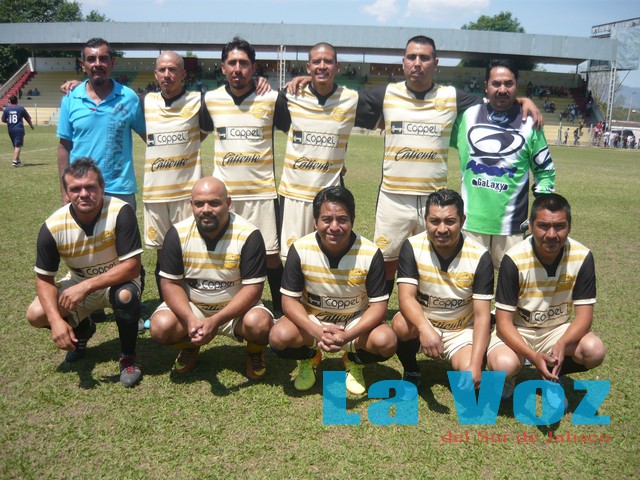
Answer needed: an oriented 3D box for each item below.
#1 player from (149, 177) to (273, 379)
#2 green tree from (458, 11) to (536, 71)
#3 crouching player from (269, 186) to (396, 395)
[{"bbox_3d":[-0.536,0.163,3.176,0.570,0.940,0.680,0,11,-9],"label":"player"},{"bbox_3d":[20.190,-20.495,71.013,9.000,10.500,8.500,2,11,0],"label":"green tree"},{"bbox_3d":[0.072,0.205,3.066,0.590,0.940,0.680,2,11,0],"label":"crouching player"}]

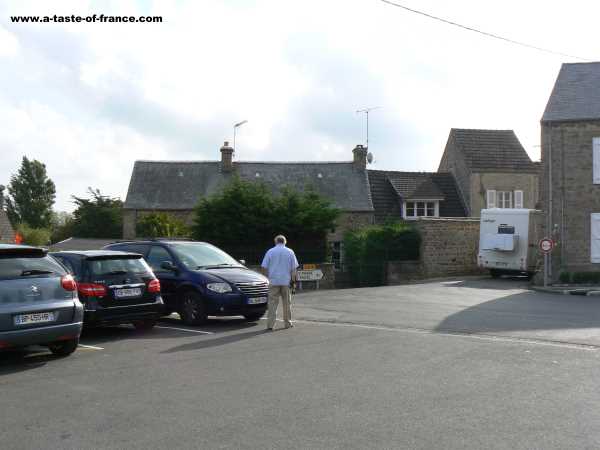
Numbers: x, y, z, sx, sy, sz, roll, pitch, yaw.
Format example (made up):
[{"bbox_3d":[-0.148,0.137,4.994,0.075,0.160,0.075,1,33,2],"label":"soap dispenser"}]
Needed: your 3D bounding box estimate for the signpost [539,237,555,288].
[{"bbox_3d":[8.254,1.281,20.875,0.470,1.650,0.100,0,-1,11],"label":"signpost"}]

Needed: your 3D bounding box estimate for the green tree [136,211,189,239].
[{"bbox_3d":[-6.832,1.004,30.984,2.800,3.100,2.600,0,-1,0],"label":"green tree"}]

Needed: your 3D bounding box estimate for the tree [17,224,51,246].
[{"bbox_3d":[-16.200,1.340,38.000,2.100,2.600,2.100,0,-2,0],"label":"tree"}]

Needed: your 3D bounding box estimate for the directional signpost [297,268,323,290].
[{"bbox_3d":[0.370,1.980,22.000,0.950,0.760,0.100,0,-2,-14],"label":"directional signpost"}]

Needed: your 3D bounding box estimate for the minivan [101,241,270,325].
[{"bbox_3d":[-2.772,1.215,14.533,4.840,1.770,2.020,-1,-2,39],"label":"minivan"}]

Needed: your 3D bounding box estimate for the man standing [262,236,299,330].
[{"bbox_3d":[-0.380,1.060,11.500,0.640,1.730,0.380,0,-2,3],"label":"man standing"}]

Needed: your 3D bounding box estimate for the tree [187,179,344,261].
[{"bbox_3d":[-1.400,0.220,25.000,5.600,4.000,3.800,0,-2,0],"label":"tree"}]

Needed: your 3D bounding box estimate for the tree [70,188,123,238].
[{"bbox_3d":[-12.332,0.218,38.006,3.600,4.900,3.600,0,-1,0],"label":"tree"}]

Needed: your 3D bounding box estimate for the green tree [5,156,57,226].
[{"bbox_3d":[-23.900,-1.420,55.500,4.500,9.200,4.500,0,-2,0],"label":"green tree"}]

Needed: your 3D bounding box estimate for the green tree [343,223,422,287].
[{"bbox_3d":[3.300,1.100,25.200,3.000,2.500,2.400,0,-2,0],"label":"green tree"}]

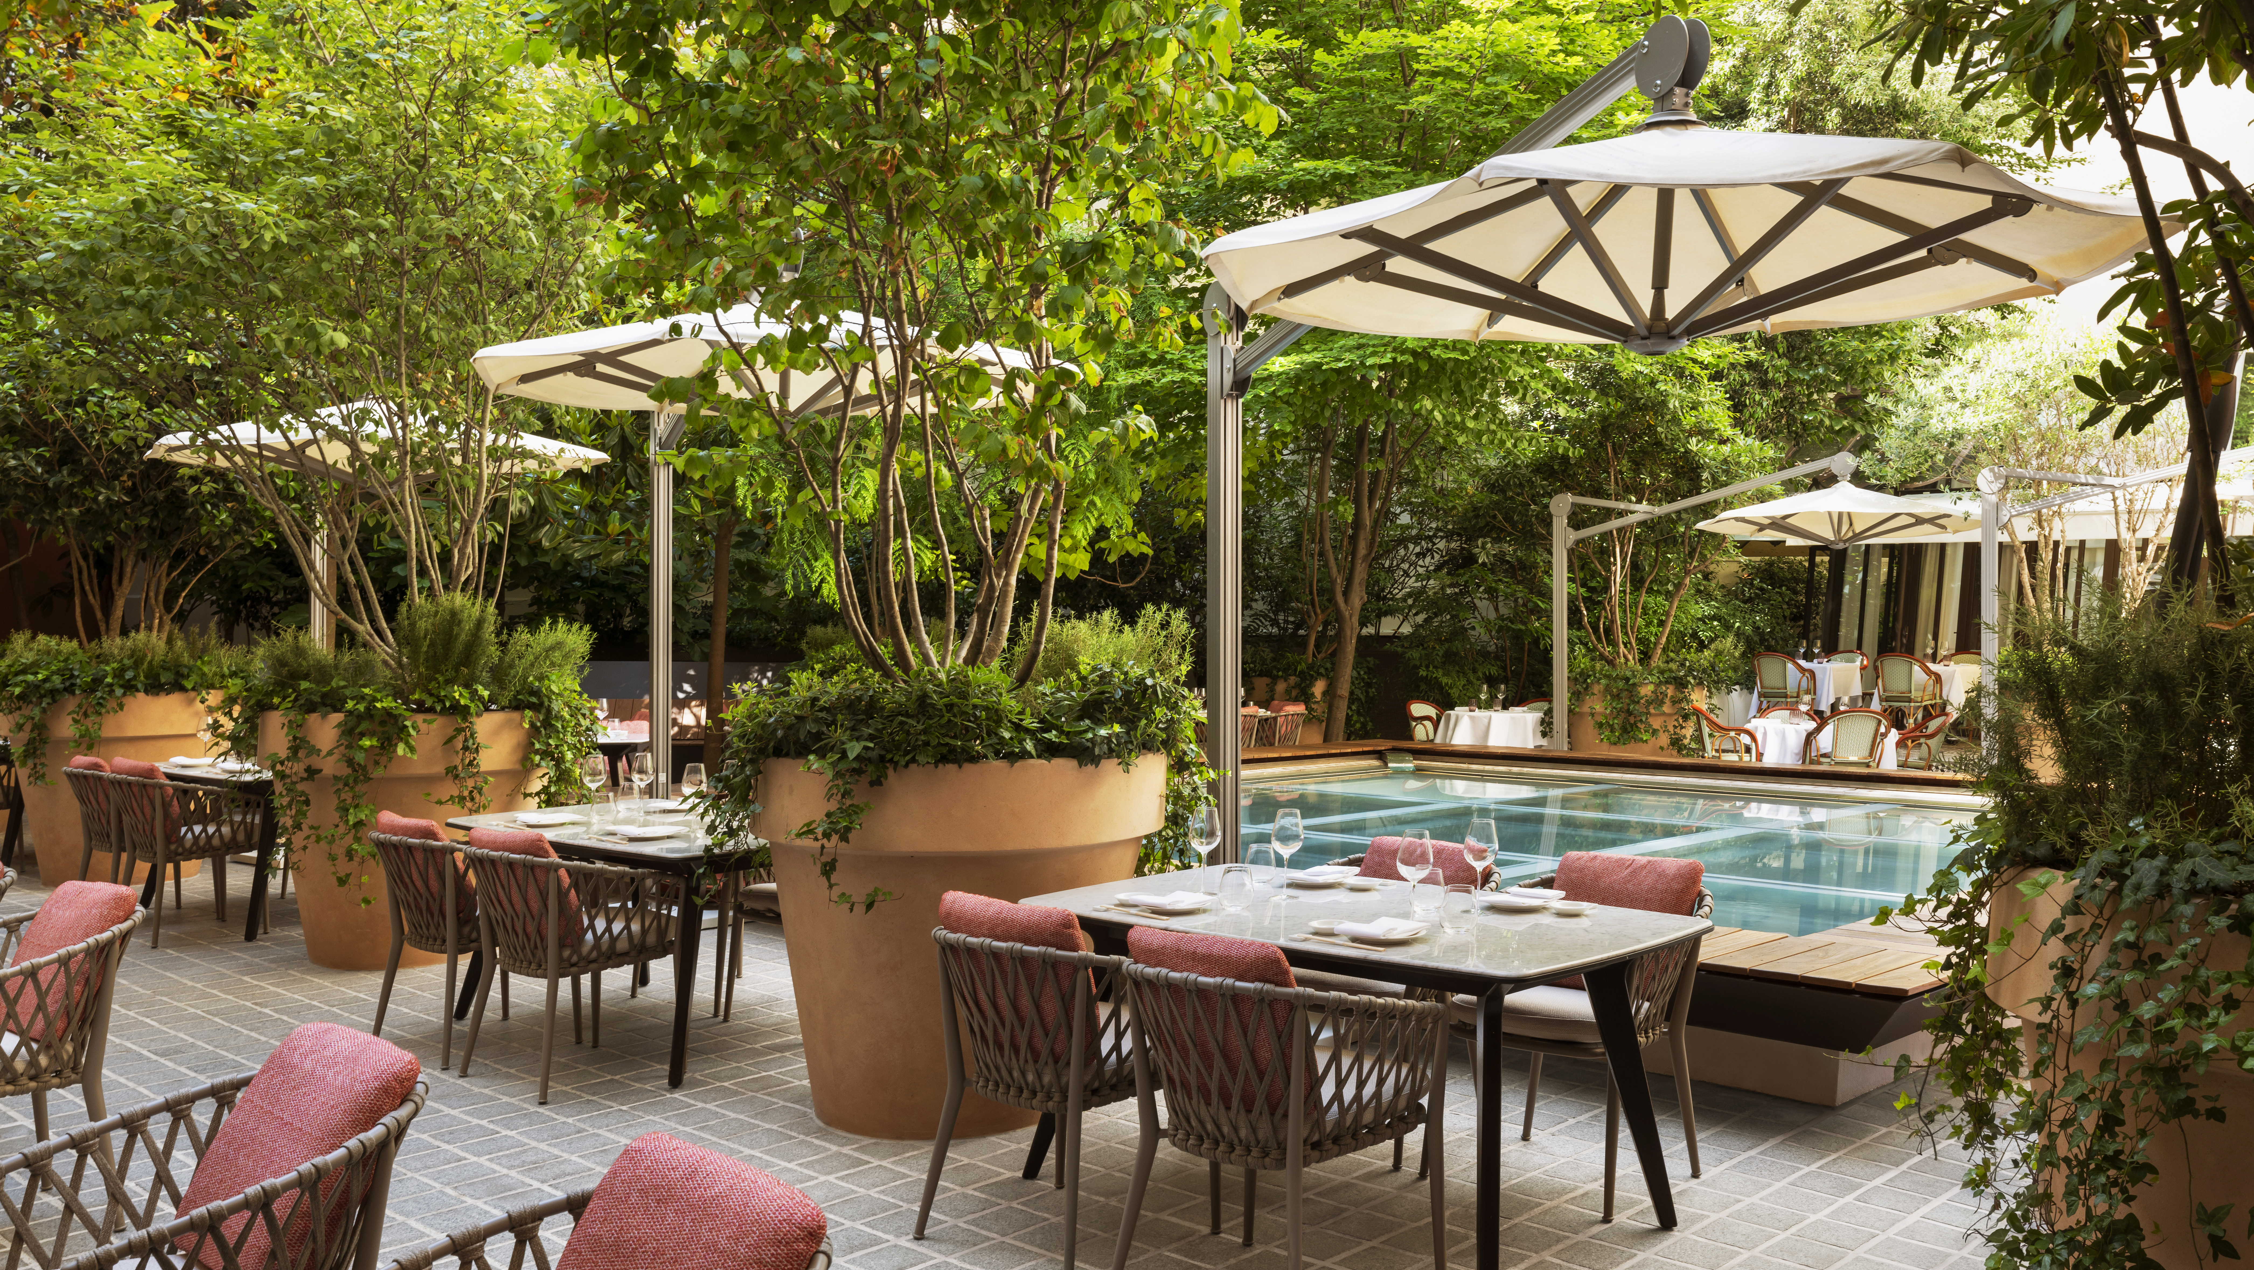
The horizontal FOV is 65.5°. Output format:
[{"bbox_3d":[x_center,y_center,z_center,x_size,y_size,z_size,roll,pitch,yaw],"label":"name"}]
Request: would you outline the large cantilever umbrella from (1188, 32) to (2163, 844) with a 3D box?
[{"bbox_3d":[1.186,-0.124,5.225,2.400,3.160,3.330,0,0,-32],"label":"large cantilever umbrella"}]

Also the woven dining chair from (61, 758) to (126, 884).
[{"bbox_3d":[-4.960,1.044,8.884,0.570,0.800,0.570,0,0,42],"label":"woven dining chair"}]

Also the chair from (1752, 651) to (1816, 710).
[{"bbox_3d":[6.260,0.600,16.700,0.580,0.860,0.580,0,0,44],"label":"chair"}]

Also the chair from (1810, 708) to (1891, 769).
[{"bbox_3d":[5.430,0.994,13.254,0.590,0.870,0.590,0,0,7],"label":"chair"}]

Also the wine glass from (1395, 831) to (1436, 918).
[{"bbox_3d":[0.734,0.606,4.455,0.090,0.212,0.090,0,0,0],"label":"wine glass"}]

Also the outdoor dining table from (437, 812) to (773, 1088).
[{"bbox_3d":[-1.735,1.080,6.509,1.580,0.745,1.010,0,0,41],"label":"outdoor dining table"}]

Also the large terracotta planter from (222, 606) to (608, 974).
[{"bbox_3d":[-3.270,0.644,7.970,1.680,1.600,1.650,0,0,0],"label":"large terracotta planter"}]

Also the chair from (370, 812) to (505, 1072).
[{"bbox_3d":[-2.306,1.042,6.228,0.560,0.820,0.570,0,0,41],"label":"chair"}]

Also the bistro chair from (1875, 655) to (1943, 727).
[{"bbox_3d":[7.010,0.602,15.700,0.580,0.860,0.580,0,0,44],"label":"bistro chair"}]

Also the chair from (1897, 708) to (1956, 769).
[{"bbox_3d":[6.150,0.993,13.604,0.590,0.870,0.590,0,0,8],"label":"chair"}]

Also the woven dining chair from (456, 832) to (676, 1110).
[{"bbox_3d":[-1.837,1.044,5.810,0.560,0.820,0.570,0,0,41],"label":"woven dining chair"}]

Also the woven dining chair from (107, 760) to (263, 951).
[{"bbox_3d":[-4.530,1.045,8.484,0.570,0.800,0.570,0,0,42],"label":"woven dining chair"}]

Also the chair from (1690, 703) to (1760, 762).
[{"bbox_3d":[4.985,1.004,14.600,0.580,0.850,0.580,0,0,13],"label":"chair"}]

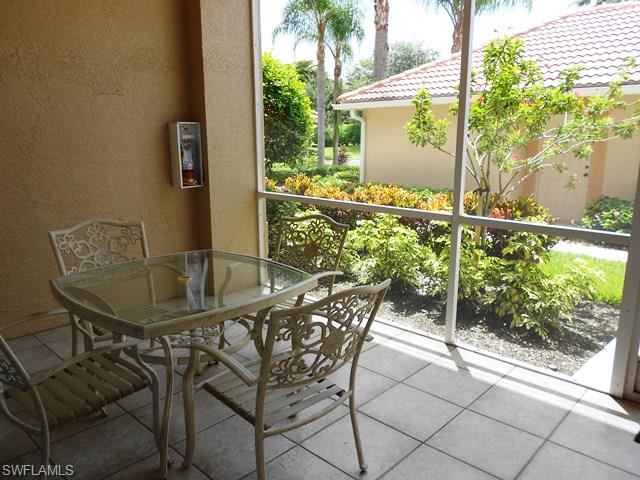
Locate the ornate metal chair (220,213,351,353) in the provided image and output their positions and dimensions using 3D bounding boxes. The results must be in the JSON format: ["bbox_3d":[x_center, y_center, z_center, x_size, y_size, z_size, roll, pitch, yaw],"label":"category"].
[{"bbox_3d":[-0.243,0.356,3.537,0.650,0.960,0.690,8,14,35],"label":"ornate metal chair"}]

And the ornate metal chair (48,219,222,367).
[{"bbox_3d":[-1.352,0.387,3.365,0.690,0.960,0.650,10,15,41],"label":"ornate metal chair"}]

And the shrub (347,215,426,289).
[{"bbox_3d":[0.793,0.144,5.346,0.870,0.850,0.830,2,11,8],"label":"shrub"}]

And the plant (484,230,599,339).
[{"bbox_3d":[1.970,0.345,4.325,0.960,0.850,0.900,5,12,25],"label":"plant"}]

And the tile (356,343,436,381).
[{"bbox_3d":[0.512,0.870,3.444,0.457,0.010,0.457,10,15,42],"label":"tile"}]

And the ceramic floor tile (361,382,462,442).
[{"bbox_3d":[0.531,0.993,2.810,0.457,0.010,0.457,10,15,42],"label":"ceramic floor tile"}]

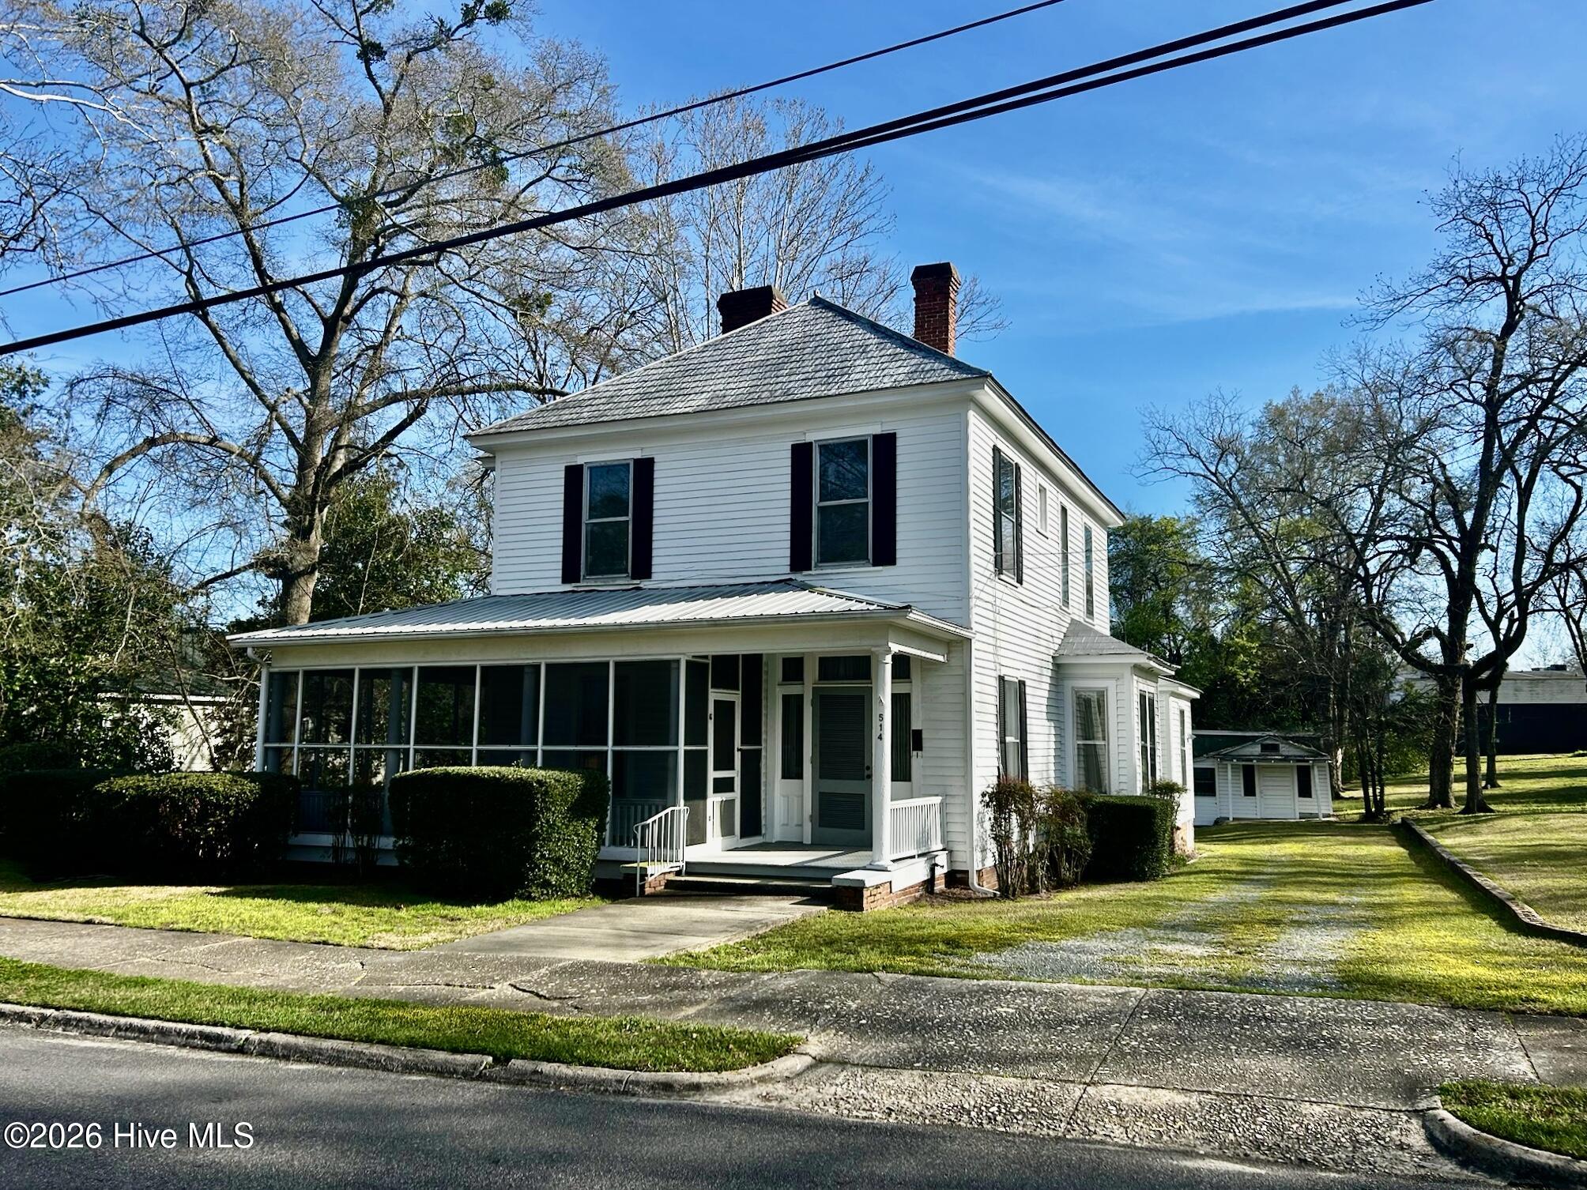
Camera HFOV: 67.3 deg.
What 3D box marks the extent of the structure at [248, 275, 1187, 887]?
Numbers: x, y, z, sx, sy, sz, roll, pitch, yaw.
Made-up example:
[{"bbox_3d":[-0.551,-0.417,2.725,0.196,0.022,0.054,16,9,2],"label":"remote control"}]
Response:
[{"bbox_3d":[0.454,-0.391,22.121,11.750,10.100,16.100,-3,-8,24],"label":"structure"}]

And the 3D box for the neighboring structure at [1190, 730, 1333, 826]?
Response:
[{"bbox_3d":[17.512,6.972,46.065,6.000,3.330,5.300,-3,-8,24],"label":"neighboring structure"}]

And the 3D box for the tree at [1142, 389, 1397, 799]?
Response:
[{"bbox_3d":[22.448,-0.264,56.161,10.990,19.370,10.990,-3,-8,24],"label":"tree"}]

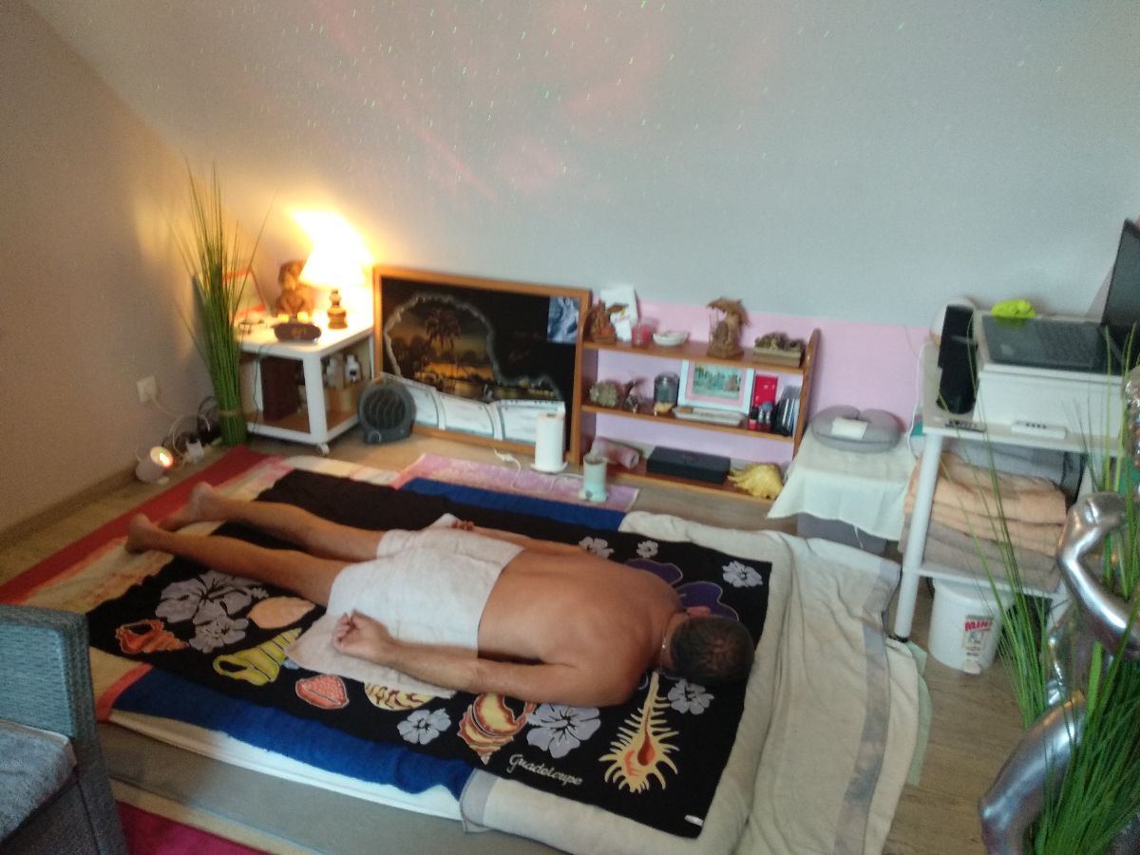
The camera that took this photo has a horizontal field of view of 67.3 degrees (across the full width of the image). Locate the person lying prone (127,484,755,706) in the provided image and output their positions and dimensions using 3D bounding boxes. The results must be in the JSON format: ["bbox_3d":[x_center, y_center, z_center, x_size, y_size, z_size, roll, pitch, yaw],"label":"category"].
[{"bbox_3d":[-0.425,0.361,2.349,1.870,0.255,0.650,8,22,19],"label":"person lying prone"}]

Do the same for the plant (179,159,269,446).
[{"bbox_3d":[-1.390,-0.453,3.449,0.340,1.100,0.340,8,22,19],"label":"plant"}]

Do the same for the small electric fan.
[{"bbox_3d":[-0.785,-0.082,3.651,0.235,0.258,0.145,-9,24,-26],"label":"small electric fan"}]

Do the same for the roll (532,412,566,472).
[{"bbox_3d":[-0.081,0.051,3.405,0.140,0.228,0.140,1,21,-1],"label":"roll"}]

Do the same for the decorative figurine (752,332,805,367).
[{"bbox_3d":[0.735,-0.277,3.006,0.160,0.095,0.095,8,22,19],"label":"decorative figurine"}]

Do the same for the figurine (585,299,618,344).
[{"bbox_3d":[0.129,-0.412,3.278,0.120,0.160,0.090,7,22,13],"label":"figurine"}]

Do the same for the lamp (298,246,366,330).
[{"bbox_3d":[-1.006,-0.593,3.652,0.265,0.340,0.265,1,21,0],"label":"lamp"}]

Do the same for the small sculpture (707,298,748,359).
[{"bbox_3d":[0.573,-0.377,3.158,0.150,0.205,0.125,8,22,16],"label":"small sculpture"}]

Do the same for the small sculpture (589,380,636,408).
[{"bbox_3d":[0.155,-0.135,3.332,0.150,0.083,0.100,8,22,19],"label":"small sculpture"}]

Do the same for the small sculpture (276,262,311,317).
[{"bbox_3d":[-1.244,-0.613,3.812,0.165,0.245,0.130,-5,22,-17],"label":"small sculpture"}]

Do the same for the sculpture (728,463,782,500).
[{"bbox_3d":[0.680,0.180,3.190,0.200,0.090,0.140,8,22,19],"label":"sculpture"}]

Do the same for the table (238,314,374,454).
[{"bbox_3d":[-1.121,-0.190,3.689,0.415,0.443,0.400,8,22,19],"label":"table"}]

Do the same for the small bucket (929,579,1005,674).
[{"bbox_3d":[1.074,0.516,2.322,0.200,0.210,0.200,5,22,8],"label":"small bucket"}]

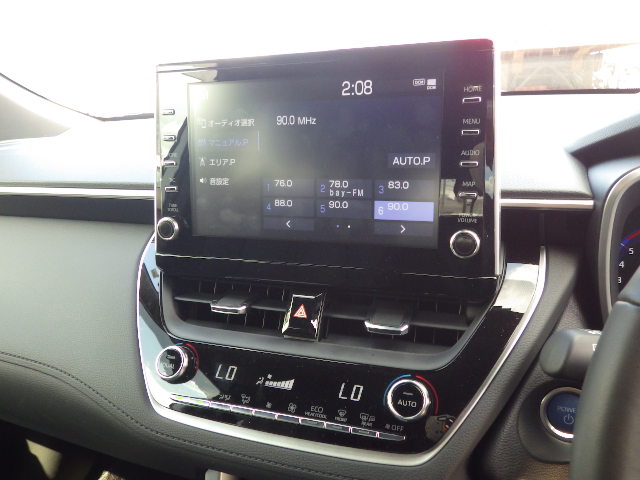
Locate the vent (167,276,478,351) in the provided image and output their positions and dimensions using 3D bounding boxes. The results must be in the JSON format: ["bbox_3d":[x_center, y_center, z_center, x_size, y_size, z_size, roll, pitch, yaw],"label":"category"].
[{"bbox_3d":[-0.004,0.053,0.412,0.249,0.046,0.040,3,3,19],"label":"vent"}]

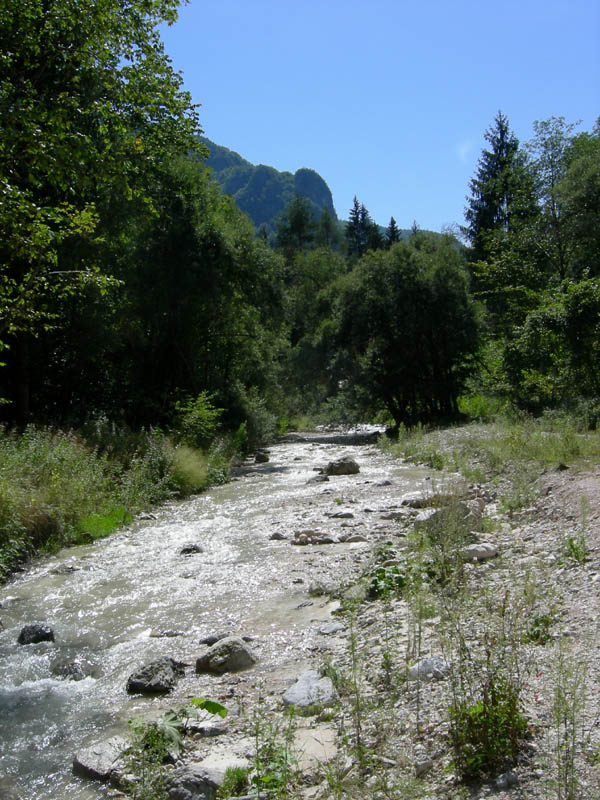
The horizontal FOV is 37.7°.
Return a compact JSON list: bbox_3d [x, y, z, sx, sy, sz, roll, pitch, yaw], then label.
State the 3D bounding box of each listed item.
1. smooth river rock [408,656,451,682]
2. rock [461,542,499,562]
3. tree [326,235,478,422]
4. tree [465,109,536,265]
[{"bbox_3d":[0.710,1.488,4.850,0.240,0.110,0.200,0,0,0],"label":"smooth river rock"},{"bbox_3d":[1.635,1.389,8.000,0.340,0.150,0.250,0,0,0],"label":"rock"},{"bbox_3d":[4.832,-3.245,41.000,7.000,8.800,6.800,0,0,0],"label":"tree"},{"bbox_3d":[11.813,-8.260,52.000,5.000,17.500,5.000,0,0,0],"label":"tree"}]

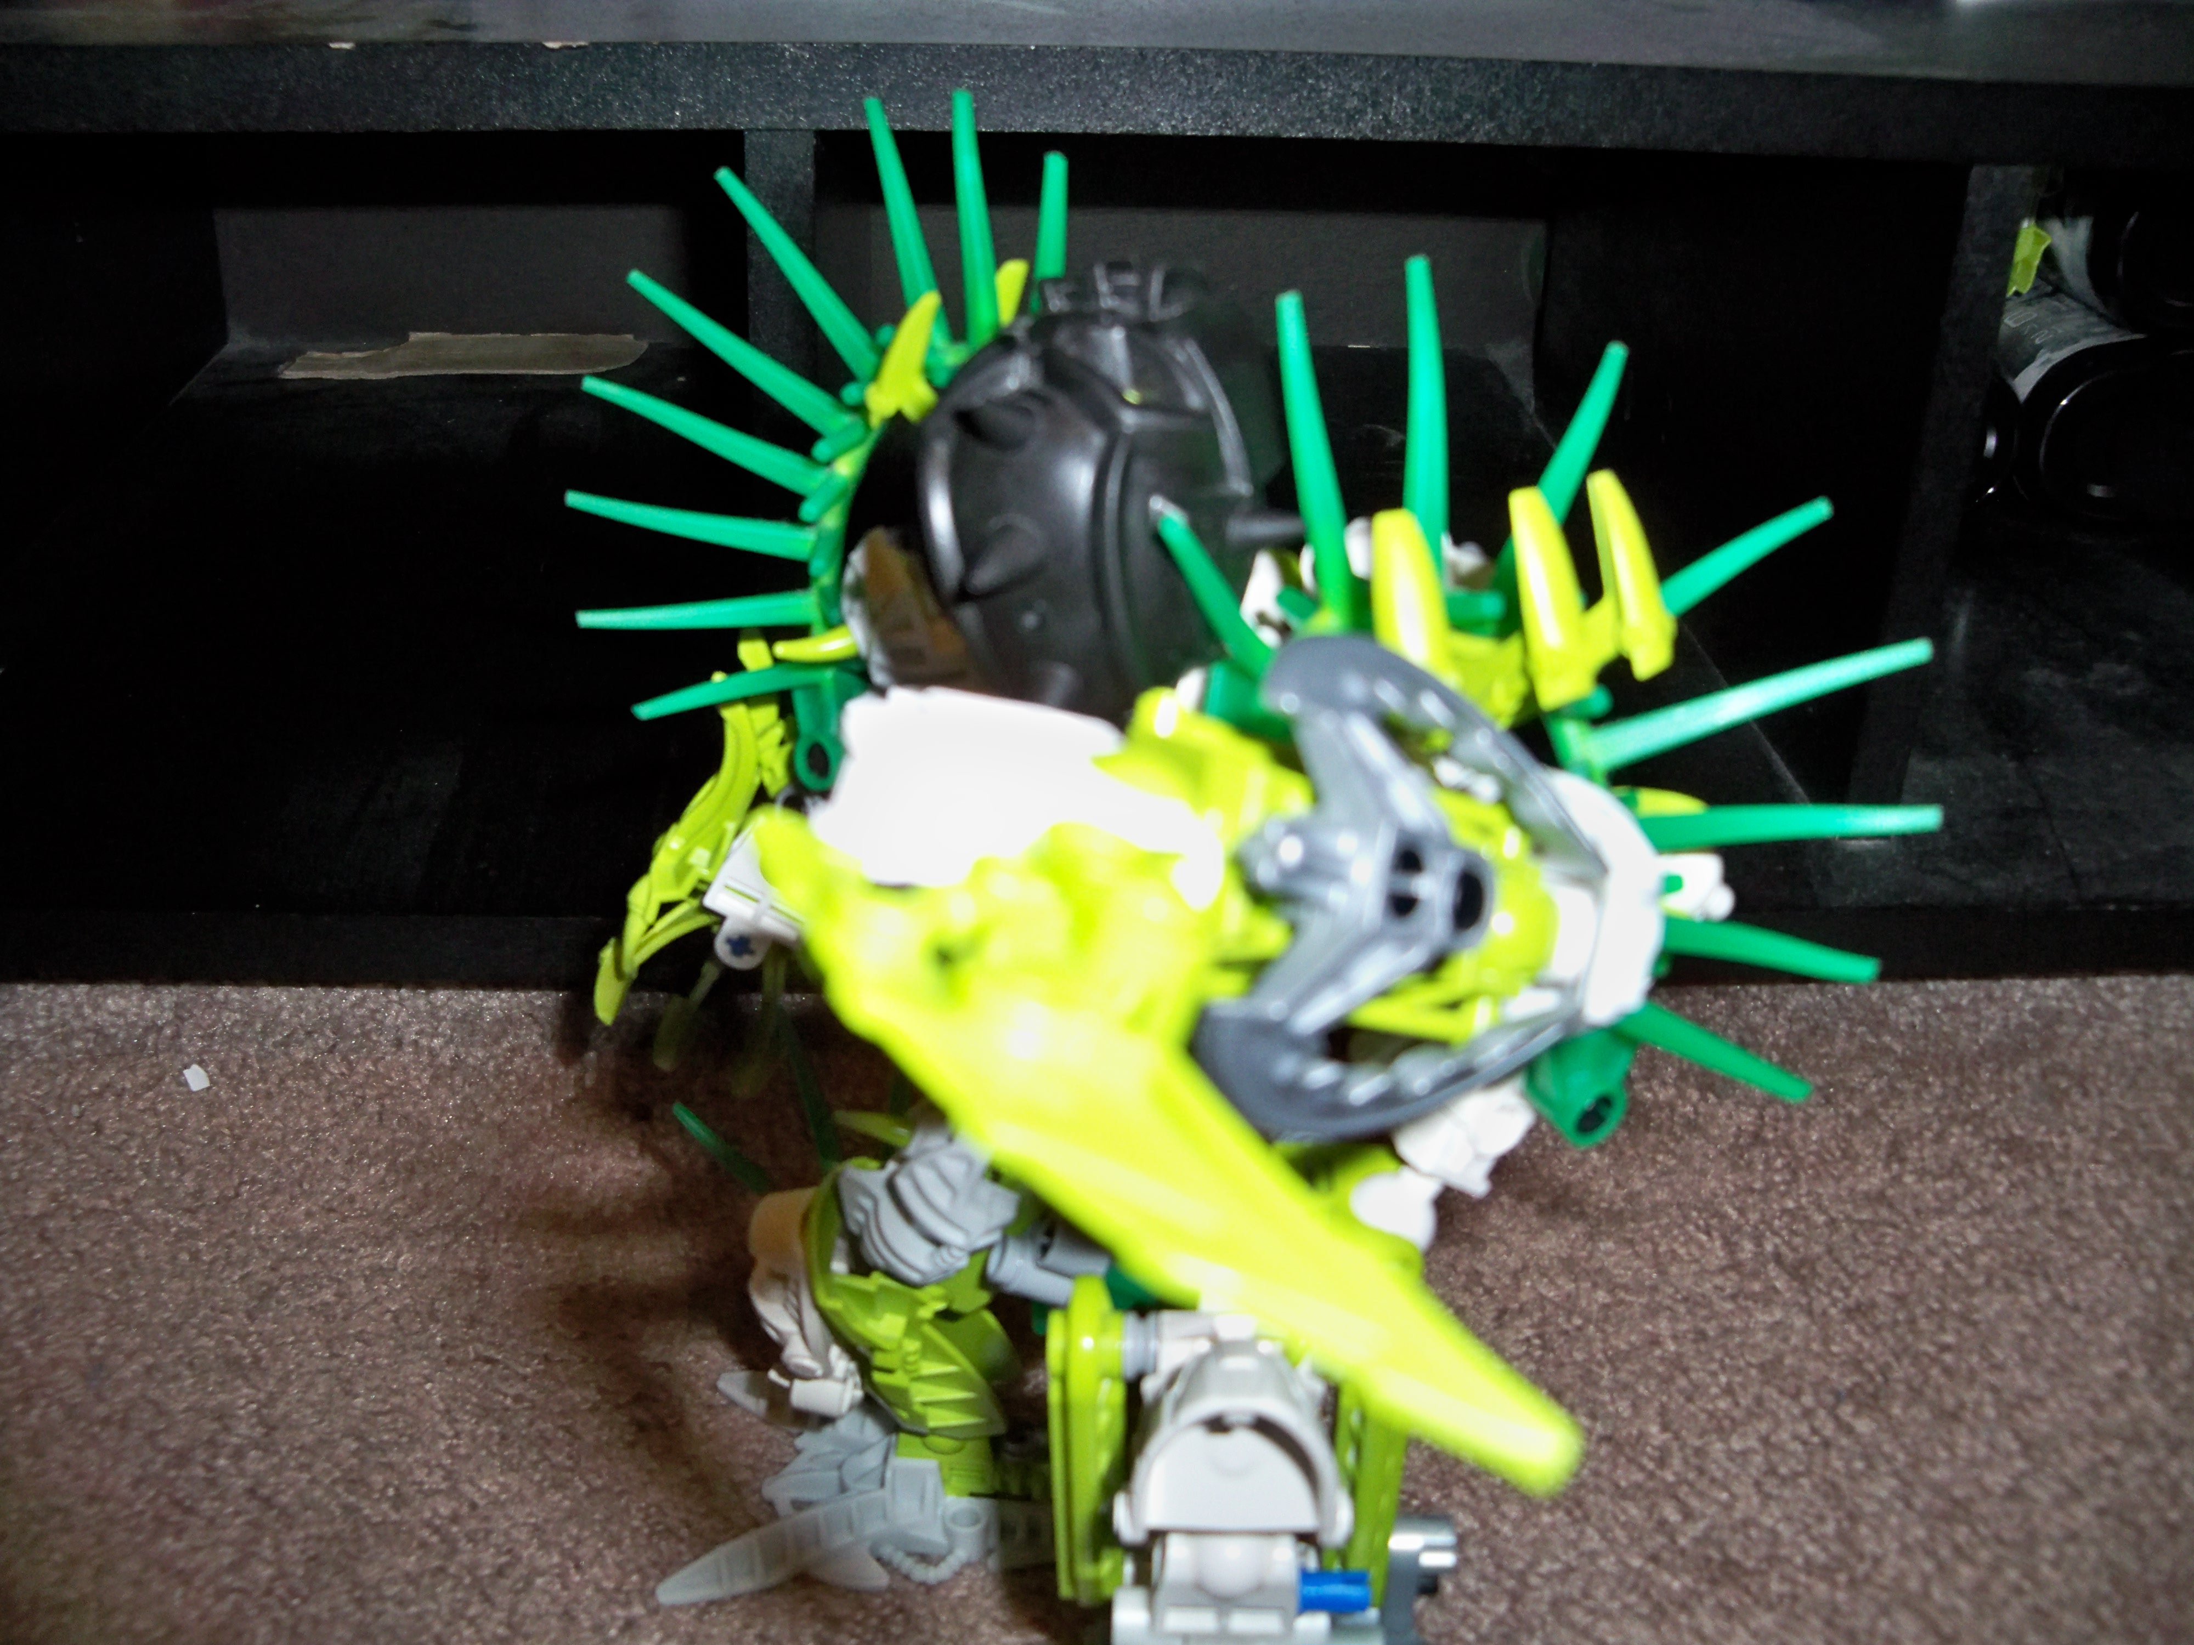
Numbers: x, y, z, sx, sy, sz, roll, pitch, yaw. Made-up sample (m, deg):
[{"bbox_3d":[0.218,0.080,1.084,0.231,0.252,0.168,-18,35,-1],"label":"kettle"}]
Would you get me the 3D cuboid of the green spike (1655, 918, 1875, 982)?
[{"bbox_3d":[0.063,0.012,0.211,0.029,0.004,0.004,10,0,-22],"label":"green spike"}]

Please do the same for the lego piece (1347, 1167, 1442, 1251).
[{"bbox_3d":[0.029,0.038,0.220,0.010,0.009,0.009,-10,29,-22],"label":"lego piece"}]

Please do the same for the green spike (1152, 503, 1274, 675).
[{"bbox_3d":[0.011,-0.020,0.193,0.004,0.004,0.024,-36,54,6],"label":"green spike"}]

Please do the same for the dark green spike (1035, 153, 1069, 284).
[{"bbox_3d":[-0.006,-0.070,0.272,0.004,0.024,0.004,5,30,0],"label":"dark green spike"}]

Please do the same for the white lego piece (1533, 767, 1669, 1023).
[{"bbox_3d":[0.045,0.007,0.198,0.012,0.020,0.012,1,27,-1],"label":"white lego piece"}]

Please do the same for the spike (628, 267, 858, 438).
[{"bbox_3d":[-0.047,-0.062,0.288,0.035,0.005,0.004,35,5,0],"label":"spike"}]

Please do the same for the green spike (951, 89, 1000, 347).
[{"bbox_3d":[-0.015,-0.074,0.272,0.005,0.031,0.004,-5,29,-2],"label":"green spike"}]

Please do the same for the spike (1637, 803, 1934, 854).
[{"bbox_3d":[0.068,0.001,0.221,0.033,0.005,0.005,-3,-1,-5],"label":"spike"}]

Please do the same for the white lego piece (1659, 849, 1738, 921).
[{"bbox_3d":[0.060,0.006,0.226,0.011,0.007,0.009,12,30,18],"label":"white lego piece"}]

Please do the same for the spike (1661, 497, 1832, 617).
[{"bbox_3d":[0.069,-0.028,0.239,0.033,0.005,0.004,-31,-4,-27],"label":"spike"}]

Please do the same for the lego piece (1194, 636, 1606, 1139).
[{"bbox_3d":[0.026,0.005,0.188,0.026,0.039,0.022,10,4,39],"label":"lego piece"}]

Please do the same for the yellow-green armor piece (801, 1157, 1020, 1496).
[{"bbox_3d":[-0.031,0.084,0.366,0.024,0.052,0.023,-26,29,-12],"label":"yellow-green armor piece"}]

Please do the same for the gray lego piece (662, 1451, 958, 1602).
[{"bbox_3d":[-0.044,0.107,0.336,0.045,0.014,0.019,-6,28,-13],"label":"gray lego piece"}]

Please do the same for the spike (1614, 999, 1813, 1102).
[{"bbox_3d":[0.064,0.024,0.227,0.026,0.005,0.004,20,0,-23],"label":"spike"}]

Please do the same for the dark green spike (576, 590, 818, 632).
[{"bbox_3d":[-0.052,-0.027,0.290,0.031,0.004,0.004,-3,0,-5],"label":"dark green spike"}]

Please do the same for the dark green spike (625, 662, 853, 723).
[{"bbox_3d":[-0.047,-0.017,0.290,0.027,0.004,0.004,-11,0,-13],"label":"dark green spike"}]

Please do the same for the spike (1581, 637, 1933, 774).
[{"bbox_3d":[0.064,-0.012,0.212,0.039,0.004,0.004,-16,0,-18],"label":"spike"}]

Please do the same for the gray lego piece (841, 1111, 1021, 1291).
[{"bbox_3d":[-0.024,0.053,0.313,0.024,0.022,0.018,14,30,23],"label":"gray lego piece"}]

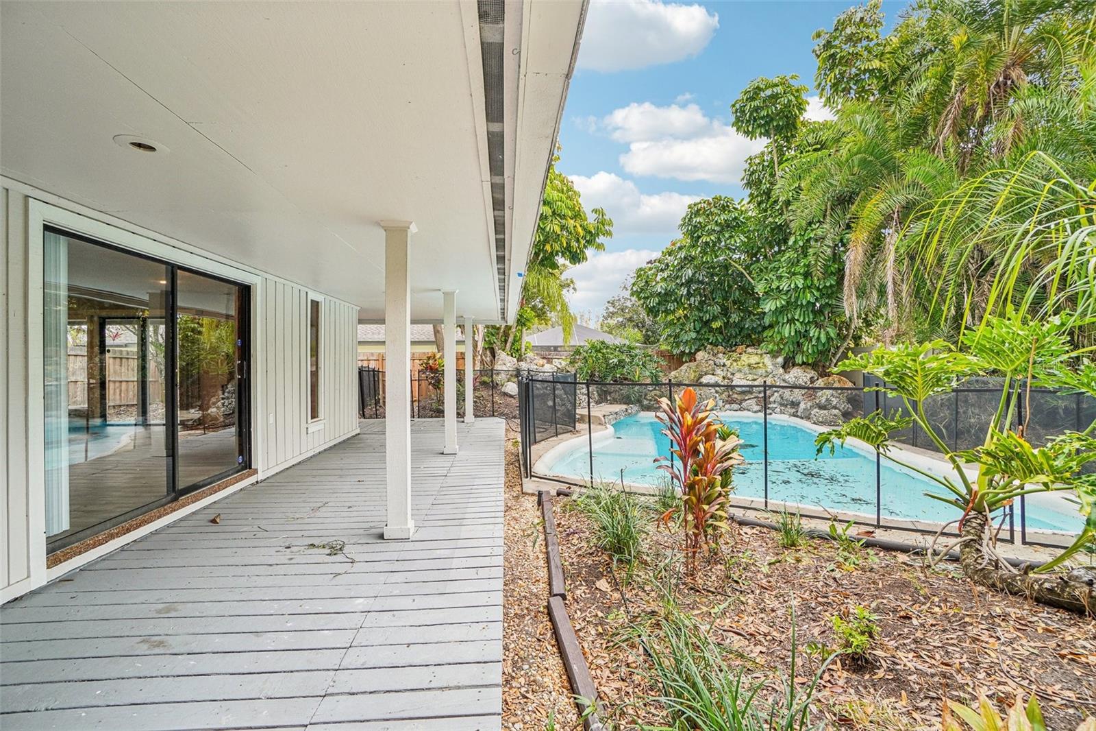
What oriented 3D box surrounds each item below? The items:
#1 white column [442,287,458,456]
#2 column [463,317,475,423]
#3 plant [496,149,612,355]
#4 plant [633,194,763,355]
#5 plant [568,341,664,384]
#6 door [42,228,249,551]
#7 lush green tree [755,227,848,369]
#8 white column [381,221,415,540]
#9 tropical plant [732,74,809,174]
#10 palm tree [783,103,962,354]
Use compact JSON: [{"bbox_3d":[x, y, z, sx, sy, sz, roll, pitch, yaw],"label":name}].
[{"bbox_3d":[-1.486,0.096,6.916,0.220,2.450,0.220,0,0,-5],"label":"white column"},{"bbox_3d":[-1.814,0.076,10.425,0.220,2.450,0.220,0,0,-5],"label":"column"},{"bbox_3d":[0.152,-3.109,14.500,3.600,6.200,3.600,0,0,1],"label":"plant"},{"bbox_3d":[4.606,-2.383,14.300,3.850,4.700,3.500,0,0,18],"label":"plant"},{"bbox_3d":[2.098,-0.110,14.300,2.950,1.400,2.200,0,0,8],"label":"plant"},{"bbox_3d":[-3.208,0.142,3.907,0.120,2.030,2.290,0,0,-5],"label":"door"},{"bbox_3d":[6.603,-1.569,12.000,2.200,3.500,2.200,0,0,29],"label":"lush green tree"},{"bbox_3d":[-1.181,0.115,3.617,0.220,2.450,0.220,0,0,-5],"label":"white column"},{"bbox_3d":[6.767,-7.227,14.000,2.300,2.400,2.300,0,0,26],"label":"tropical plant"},{"bbox_3d":[7.726,-2.770,11.200,3.700,5.400,3.800,0,0,35],"label":"palm tree"}]

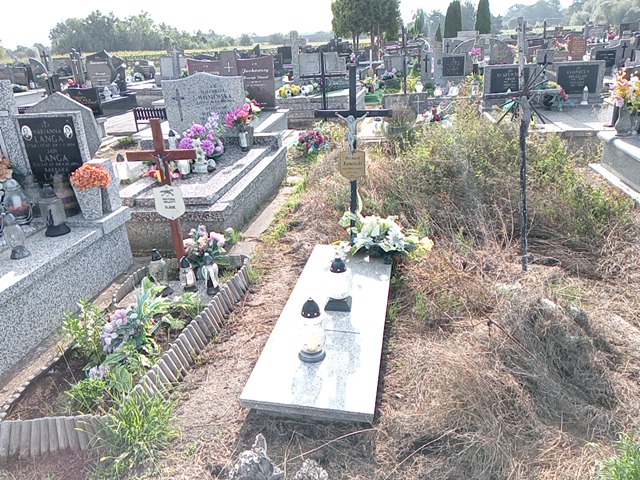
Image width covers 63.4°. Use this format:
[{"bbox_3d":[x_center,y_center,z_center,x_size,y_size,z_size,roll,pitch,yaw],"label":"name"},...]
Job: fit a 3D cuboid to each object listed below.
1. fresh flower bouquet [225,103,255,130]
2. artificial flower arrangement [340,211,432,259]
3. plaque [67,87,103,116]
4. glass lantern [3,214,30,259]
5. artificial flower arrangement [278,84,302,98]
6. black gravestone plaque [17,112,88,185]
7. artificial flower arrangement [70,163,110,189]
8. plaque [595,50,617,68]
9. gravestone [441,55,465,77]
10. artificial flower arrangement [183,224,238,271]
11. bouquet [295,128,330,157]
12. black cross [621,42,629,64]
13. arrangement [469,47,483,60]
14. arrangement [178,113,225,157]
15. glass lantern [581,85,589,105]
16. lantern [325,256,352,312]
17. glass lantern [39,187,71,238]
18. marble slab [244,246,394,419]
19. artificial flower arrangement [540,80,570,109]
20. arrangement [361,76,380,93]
[{"bbox_3d":[-0.902,-1.431,5.950,0.370,0.340,0.300,2,22,10],"label":"fresh flower bouquet"},{"bbox_3d":[0.460,-0.038,3.580,0.620,0.250,0.380,2,22,10],"label":"artificial flower arrangement"},{"bbox_3d":[-4.285,-2.506,9.400,0.660,0.530,0.120,2,22,10],"label":"plaque"},{"bbox_3d":[-1.838,-0.042,3.121,0.130,0.261,0.130,2,22,10],"label":"glass lantern"},{"bbox_3d":[-0.553,-2.782,9.700,0.420,0.250,0.350,2,21,10],"label":"artificial flower arrangement"},{"bbox_3d":[-1.812,-0.531,3.659,0.470,0.690,0.120,1,21,9],"label":"black gravestone plaque"},{"bbox_3d":[-1.516,-0.419,3.420,0.250,0.180,0.200,2,21,10],"label":"artificial flower arrangement"},{"bbox_3d":[6.507,-4.114,11.800,0.440,0.400,0.050,2,22,10],"label":"plaque"},{"bbox_3d":[2.943,-3.876,11.500,0.530,0.490,0.120,2,21,10],"label":"gravestone"},{"bbox_3d":[-0.751,0.058,3.520,0.340,0.300,0.270,2,21,10],"label":"artificial flower arrangement"},{"bbox_3d":[-0.102,-1.328,7.050,0.460,0.320,0.380,2,22,10],"label":"bouquet"},{"bbox_3d":[6.970,-4.292,11.850,0.150,0.420,0.050,2,22,10],"label":"black cross"},{"bbox_3d":[3.664,-4.395,12.200,0.300,0.300,0.280,2,21,10],"label":"arrangement"},{"bbox_3d":[-1.190,-1.050,5.200,0.420,0.370,0.330,2,21,10],"label":"arrangement"},{"bbox_3d":[4.122,-2.252,8.028,0.115,0.278,0.115,2,22,10],"label":"glass lantern"},{"bbox_3d":[0.105,0.243,2.953,0.145,0.280,0.145,2,21,10],"label":"lantern"},{"bbox_3d":[-1.769,-0.202,3.436,0.150,0.310,0.150,2,21,10],"label":"glass lantern"},{"bbox_3d":[0.098,0.398,3.012,0.579,0.045,1.803,3,22,9],"label":"marble slab"},{"bbox_3d":[3.571,-2.191,7.850,0.410,0.400,0.320,2,21,10],"label":"artificial flower arrangement"},{"bbox_3d":[1.133,-3.465,11.500,0.400,0.350,0.300,2,22,10],"label":"arrangement"}]

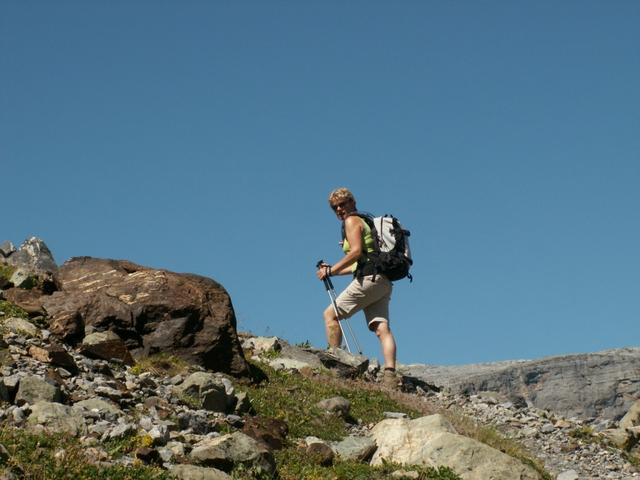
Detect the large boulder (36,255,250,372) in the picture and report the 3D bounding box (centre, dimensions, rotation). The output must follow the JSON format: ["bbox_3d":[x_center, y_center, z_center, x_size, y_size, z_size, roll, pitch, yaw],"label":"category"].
[{"bbox_3d":[-1.321,0.579,15.400,1.560,0.900,1.150,0,-7,0],"label":"large boulder"}]

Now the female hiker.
[{"bbox_3d":[0.309,0.381,16.300,0.680,1.600,0.520,-1,-7,6],"label":"female hiker"}]

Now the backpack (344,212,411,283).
[{"bbox_3d":[0.477,0.060,16.300,0.440,0.530,0.340,-12,-7,4],"label":"backpack"}]

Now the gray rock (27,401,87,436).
[{"bbox_3d":[-1.723,1.167,13.300,0.390,0.240,0.310,0,-7,0],"label":"gray rock"}]

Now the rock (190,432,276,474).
[{"bbox_3d":[-0.544,1.344,12.800,0.530,0.270,0.400,0,-7,0],"label":"rock"}]

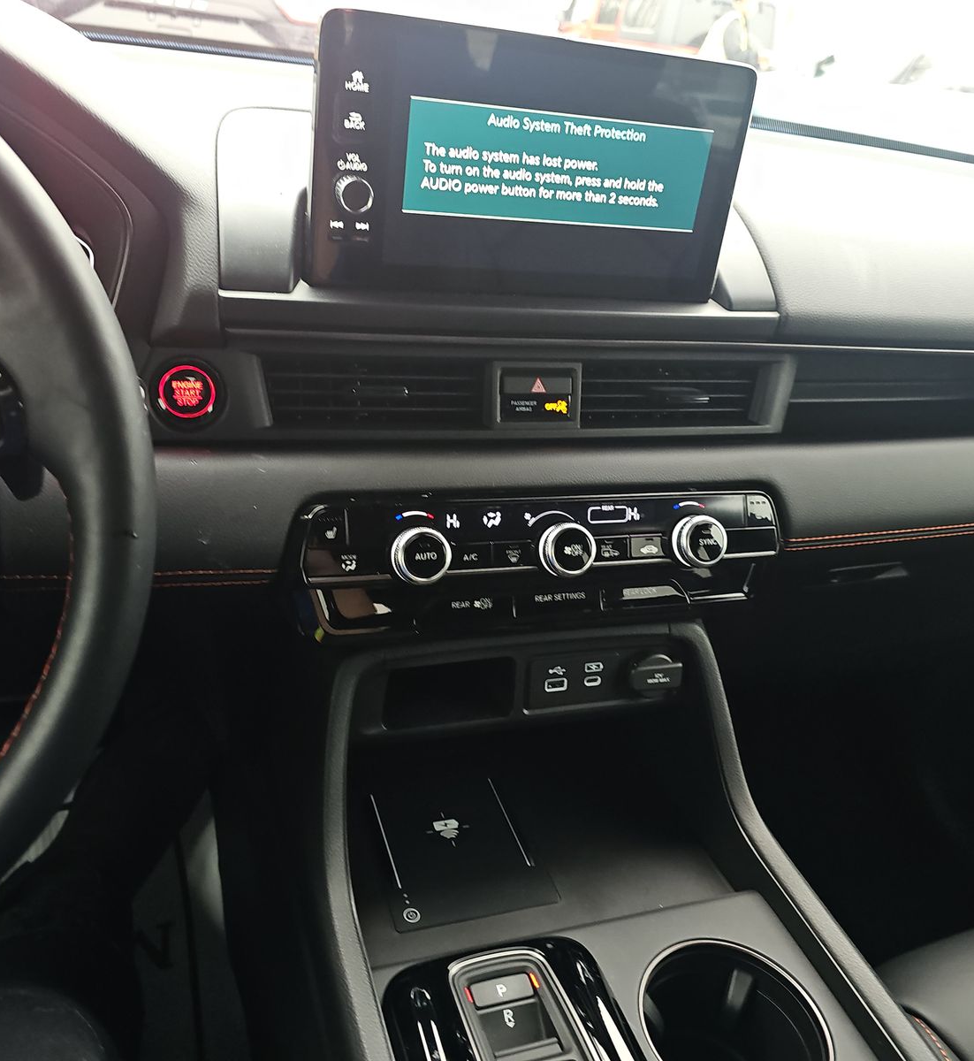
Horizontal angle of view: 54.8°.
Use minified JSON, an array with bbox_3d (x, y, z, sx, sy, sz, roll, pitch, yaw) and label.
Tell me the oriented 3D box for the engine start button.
[{"bbox_3d":[-0.154,-0.071,0.483,0.030,0.030,0.015,-3,12,-19],"label":"engine start button"}]

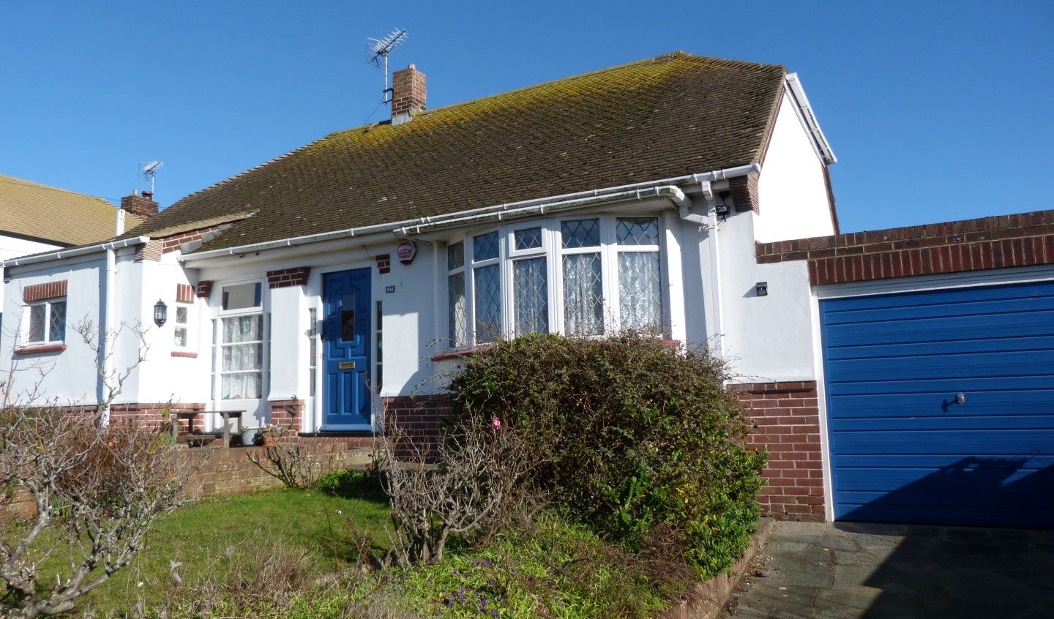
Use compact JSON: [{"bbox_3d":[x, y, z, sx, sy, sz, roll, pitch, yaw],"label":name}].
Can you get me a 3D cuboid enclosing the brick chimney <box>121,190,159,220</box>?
[{"bbox_3d":[-10.668,-2.876,20.981,0.470,0.820,0.780,-5,-8,26],"label":"brick chimney"}]

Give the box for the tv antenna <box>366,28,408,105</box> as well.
[{"bbox_3d":[-2.542,-4.473,13.928,0.400,1.400,1.420,4,-9,-37],"label":"tv antenna"}]

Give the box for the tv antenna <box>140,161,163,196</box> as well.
[{"bbox_3d":[-10.535,-3.653,21.406,0.420,1.250,1.250,5,-10,-43],"label":"tv antenna"}]

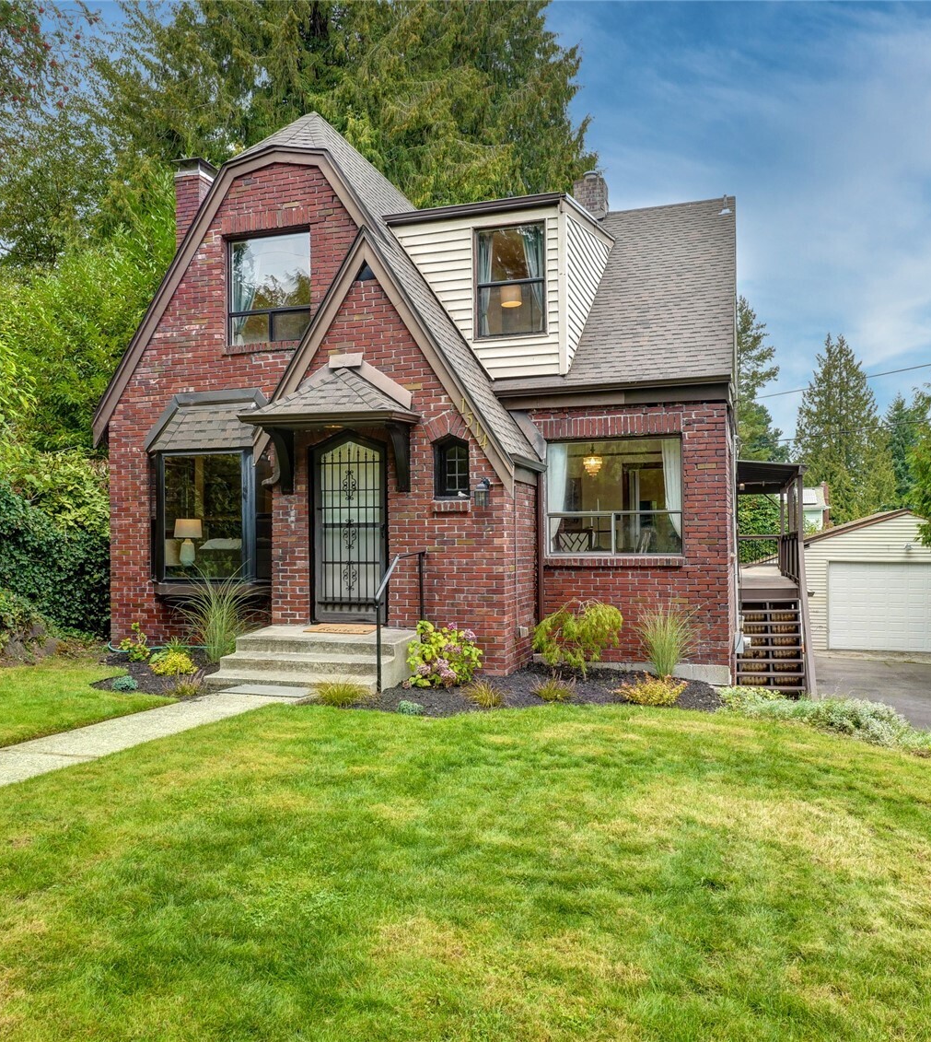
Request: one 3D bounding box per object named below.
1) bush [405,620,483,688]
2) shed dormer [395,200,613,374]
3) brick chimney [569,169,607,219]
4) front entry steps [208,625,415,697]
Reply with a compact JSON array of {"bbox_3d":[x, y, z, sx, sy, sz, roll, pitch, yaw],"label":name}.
[{"bbox_3d":[-0.236,1.307,9.028,0.730,0.640,0.680,-1,-1,0],"label":"bush"},{"bbox_3d":[0.677,-2.926,12.548,2.250,2.500,3.300,-1,-1,18],"label":"shed dormer"},{"bbox_3d":[2.086,-5.333,15.173,0.500,0.860,0.460,-1,-1,18],"label":"brick chimney"},{"bbox_3d":[-1.528,1.404,9.383,1.800,0.480,1.290,-1,-1,18],"label":"front entry steps"}]

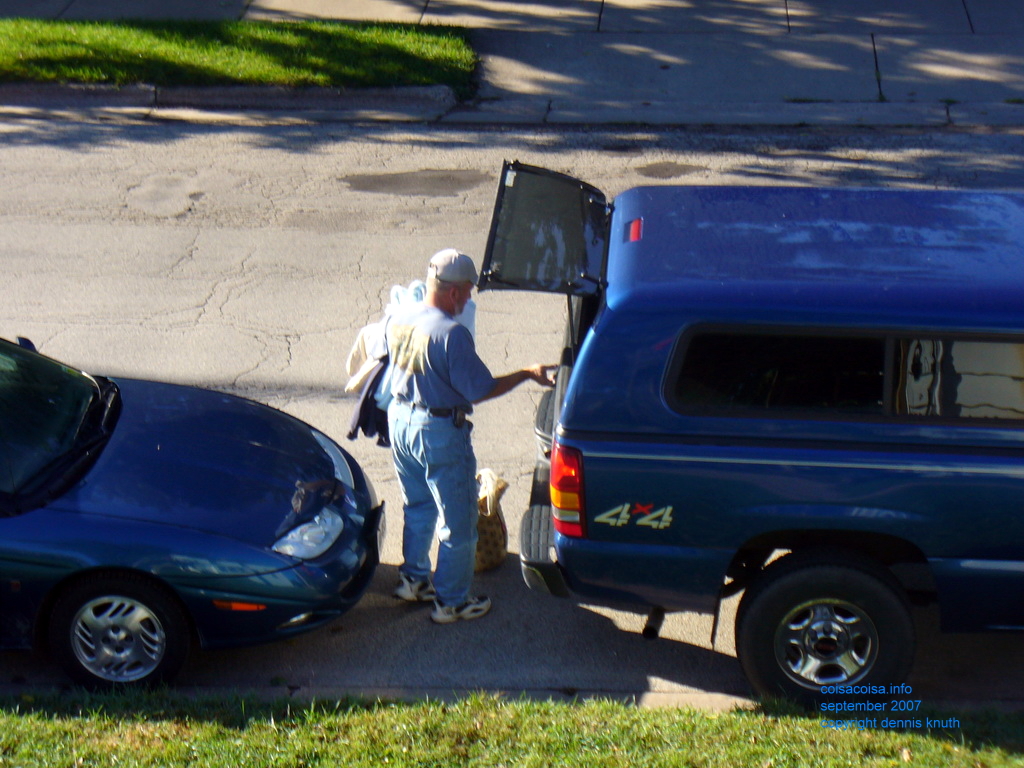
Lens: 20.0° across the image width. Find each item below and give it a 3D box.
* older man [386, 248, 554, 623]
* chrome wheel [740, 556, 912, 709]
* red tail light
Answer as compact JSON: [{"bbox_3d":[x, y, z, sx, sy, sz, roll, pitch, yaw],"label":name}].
[{"bbox_3d":[-0.227,0.208,13.374,0.680,1.740,0.560,-12,24,-26],"label":"older man"},{"bbox_3d":[1.350,1.068,12.452,0.772,0.765,0.250,1,21,4],"label":"chrome wheel"},{"bbox_3d":[0.245,0.424,12.223,0.152,0.423,0.160,1,21,4],"label":"red tail light"}]

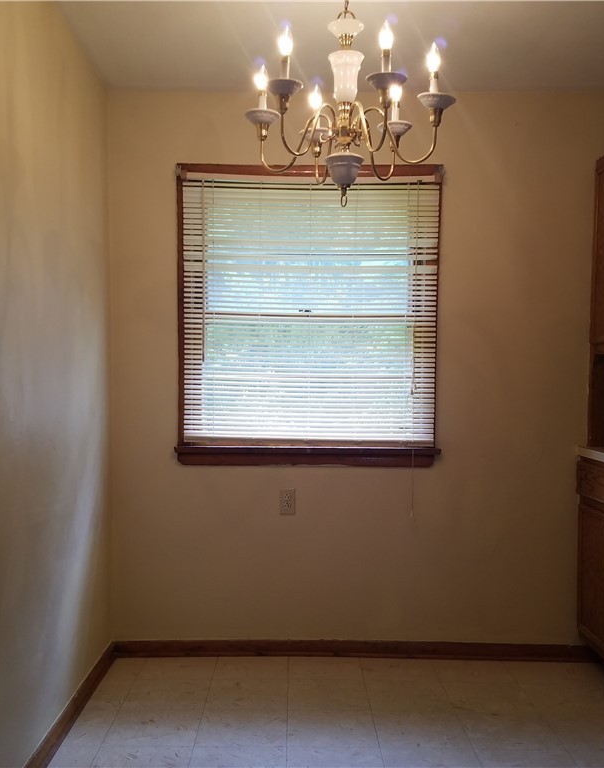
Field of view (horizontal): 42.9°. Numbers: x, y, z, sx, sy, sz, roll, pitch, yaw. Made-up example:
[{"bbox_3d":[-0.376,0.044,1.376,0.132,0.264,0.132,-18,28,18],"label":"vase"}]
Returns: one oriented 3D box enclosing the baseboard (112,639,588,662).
[{"bbox_3d":[0.211,1.149,3.330,2.078,0.075,0.020,1,2,-1],"label":"baseboard"}]

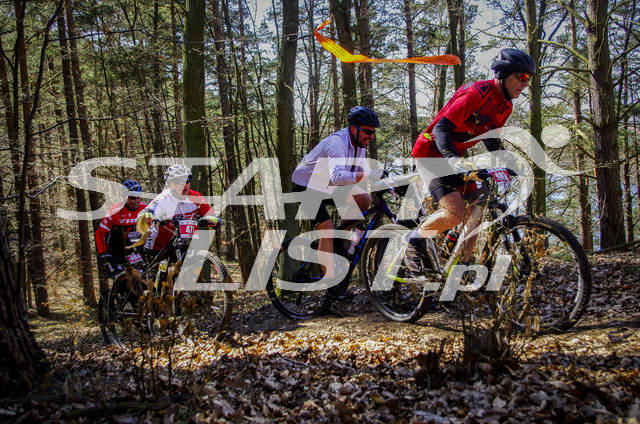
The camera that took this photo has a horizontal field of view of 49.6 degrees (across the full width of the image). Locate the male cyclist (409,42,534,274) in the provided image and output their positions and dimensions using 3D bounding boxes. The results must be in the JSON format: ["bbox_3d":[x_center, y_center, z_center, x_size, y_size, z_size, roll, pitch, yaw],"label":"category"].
[{"bbox_3d":[0.925,-0.300,4.450,0.580,1.430,1.020,-7,5,-38],"label":"male cyclist"}]

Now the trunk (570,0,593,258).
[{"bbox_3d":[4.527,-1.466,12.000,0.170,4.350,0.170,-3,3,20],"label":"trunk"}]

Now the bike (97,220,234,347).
[{"bbox_3d":[-1.310,0.592,5.542,1.840,1.030,0.660,-14,-4,44],"label":"bike"}]

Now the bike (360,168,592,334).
[{"bbox_3d":[0.904,0.266,4.591,0.660,1.040,1.880,-7,0,-38],"label":"bike"}]

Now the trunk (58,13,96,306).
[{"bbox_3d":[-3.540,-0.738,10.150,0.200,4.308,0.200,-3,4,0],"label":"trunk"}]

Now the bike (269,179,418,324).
[{"bbox_3d":[0.203,0.353,5.805,1.840,1.030,0.640,-12,-3,42],"label":"bike"}]

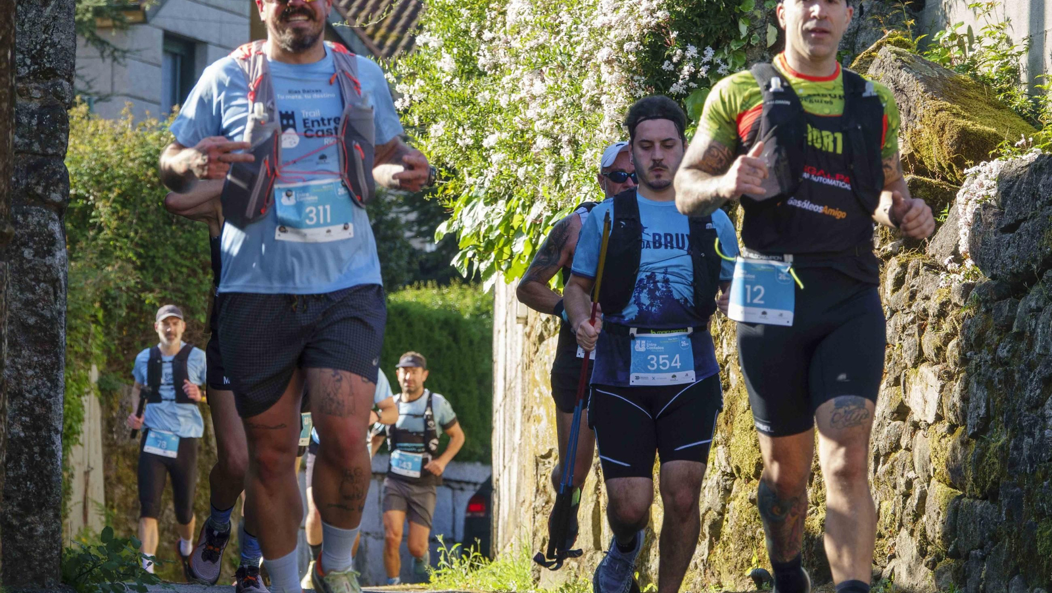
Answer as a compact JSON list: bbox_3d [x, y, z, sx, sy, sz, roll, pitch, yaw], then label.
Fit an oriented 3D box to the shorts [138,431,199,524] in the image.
[{"bbox_3d":[-2.108,1.042,41.000,0.350,0.580,0.340,0,-1,5],"label":"shorts"}]

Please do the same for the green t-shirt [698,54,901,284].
[{"bbox_3d":[0.676,-0.315,17.200,0.490,0.570,0.300,-1,4,-12],"label":"green t-shirt"}]

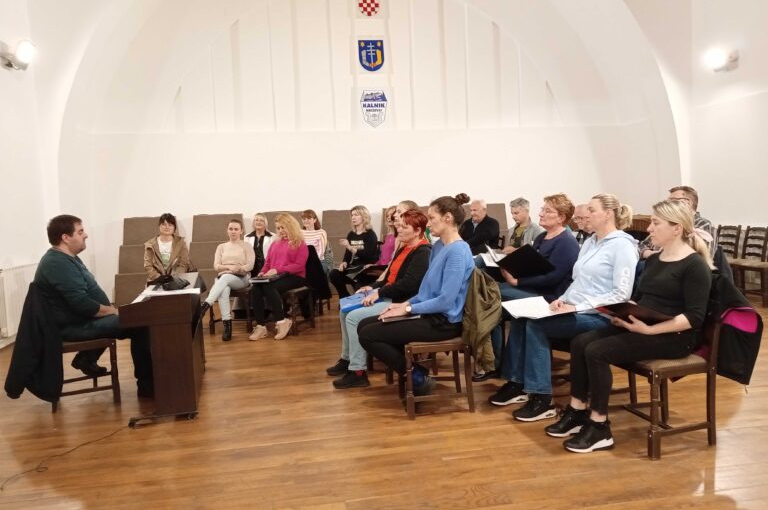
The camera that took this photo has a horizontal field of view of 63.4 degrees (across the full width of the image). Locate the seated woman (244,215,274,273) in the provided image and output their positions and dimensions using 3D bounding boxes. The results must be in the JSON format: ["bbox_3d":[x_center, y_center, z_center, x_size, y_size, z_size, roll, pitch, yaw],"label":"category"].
[{"bbox_3d":[-1.474,0.144,7.483,0.500,1.270,0.720,-3,5,-12],"label":"seated woman"}]

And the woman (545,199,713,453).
[{"bbox_3d":[1.276,0.358,3.304,0.750,1.280,0.520,-4,5,-15],"label":"woman"}]

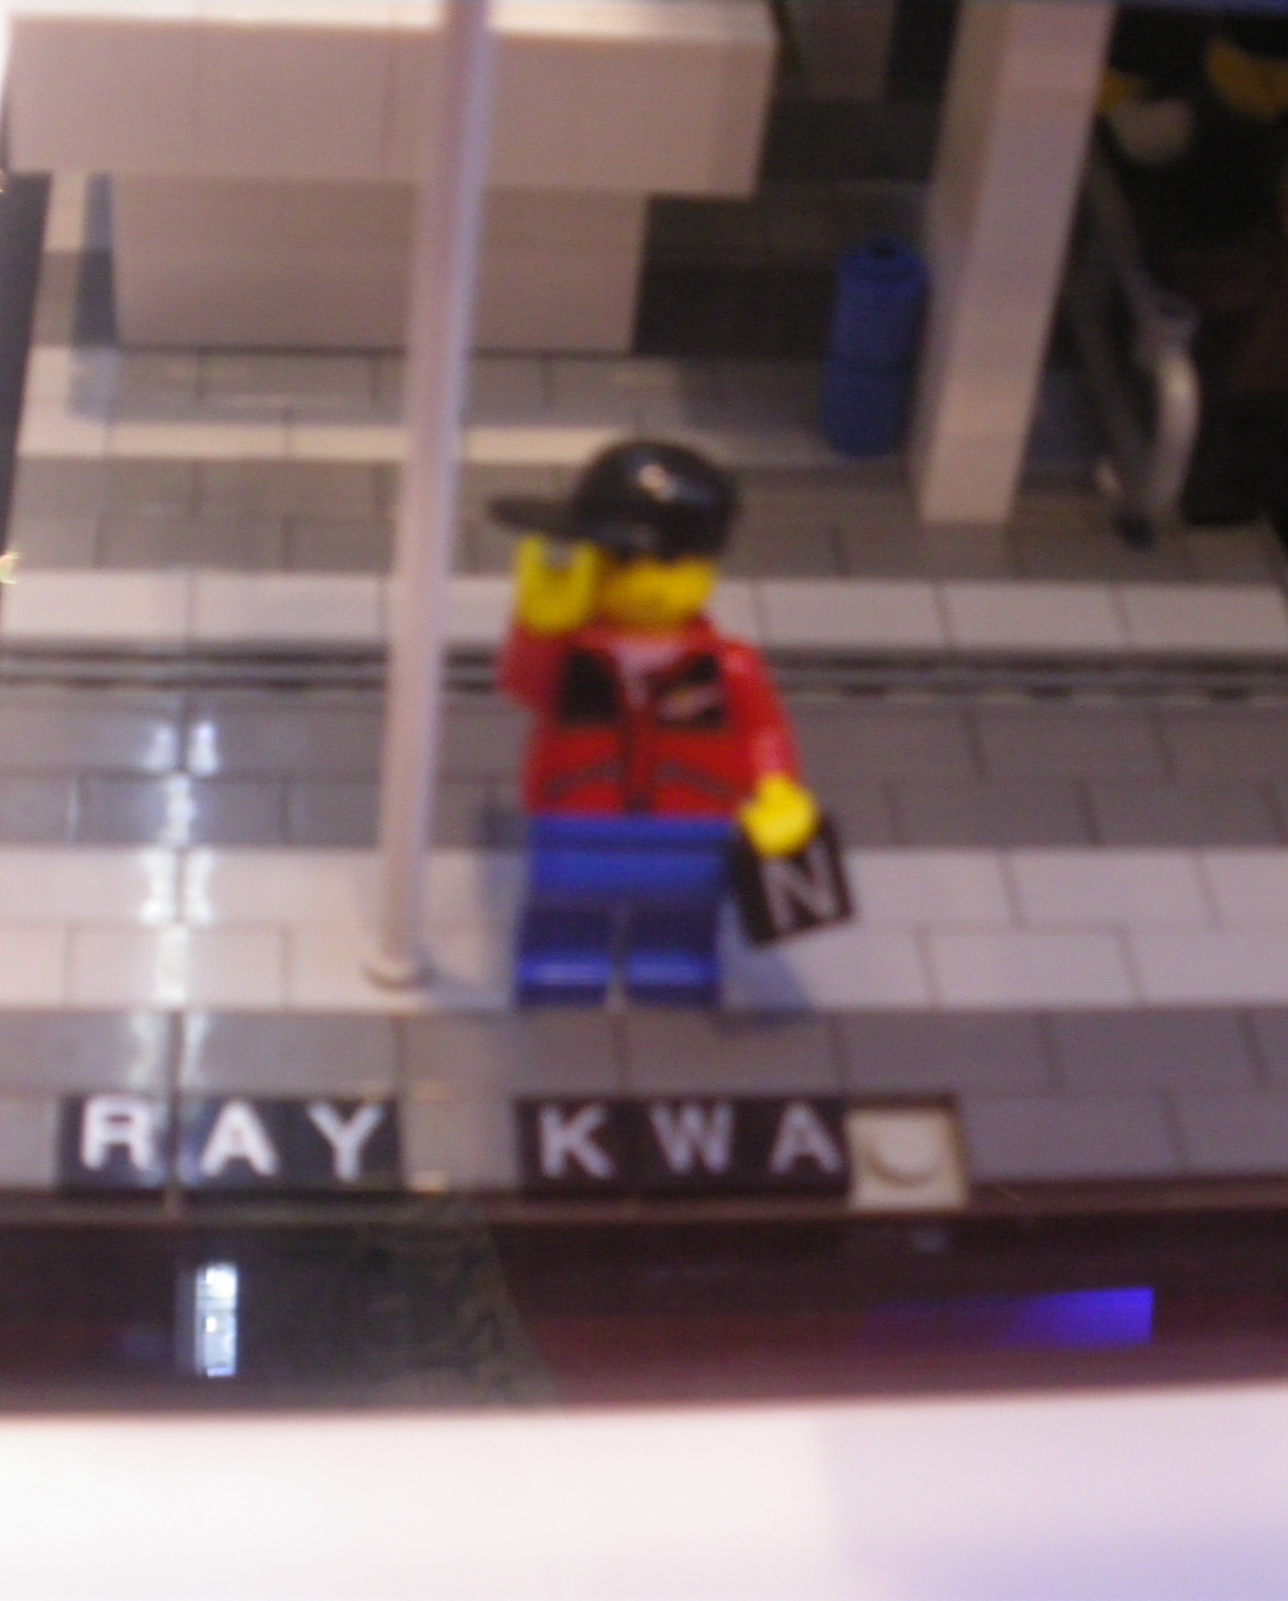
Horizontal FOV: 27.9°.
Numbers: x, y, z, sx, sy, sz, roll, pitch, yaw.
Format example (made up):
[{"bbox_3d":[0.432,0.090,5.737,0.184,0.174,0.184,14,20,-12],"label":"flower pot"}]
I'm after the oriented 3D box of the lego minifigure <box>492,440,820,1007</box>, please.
[{"bbox_3d":[0.001,-0.005,0.180,0.024,0.042,0.015,0,46,-7],"label":"lego minifigure"}]

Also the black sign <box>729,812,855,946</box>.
[{"bbox_3d":[0.010,0.006,0.188,0.008,0.003,0.008,-13,89,-23],"label":"black sign"}]

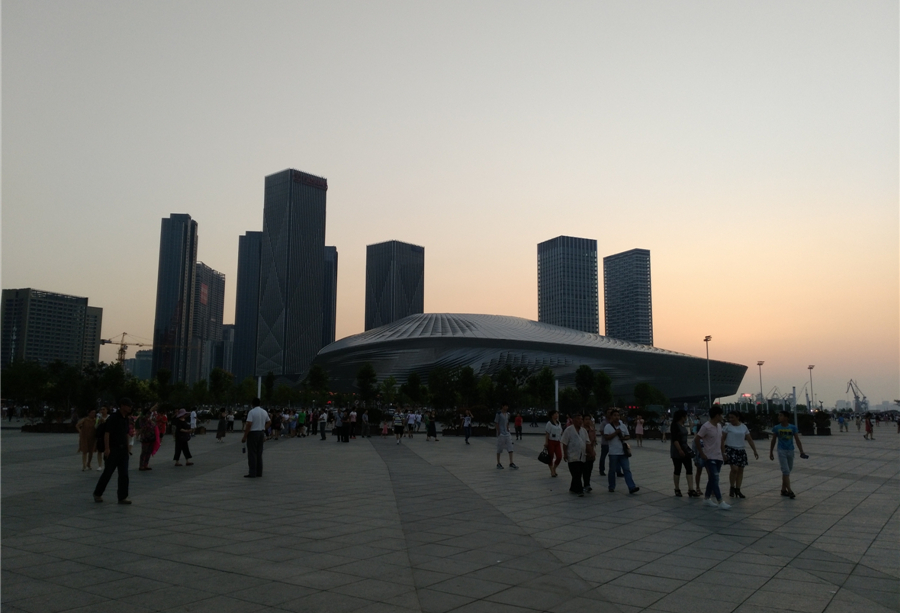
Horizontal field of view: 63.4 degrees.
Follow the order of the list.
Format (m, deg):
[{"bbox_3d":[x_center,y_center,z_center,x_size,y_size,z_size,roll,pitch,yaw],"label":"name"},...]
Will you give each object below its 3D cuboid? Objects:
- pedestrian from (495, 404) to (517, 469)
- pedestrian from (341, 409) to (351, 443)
[{"bbox_3d":[1.505,3.581,20.164,0.563,1.773,0.436,6,-10,-34],"label":"pedestrian"},{"bbox_3d":[-5.276,6.074,37.080,0.500,1.639,0.360,-7,-11,40],"label":"pedestrian"}]

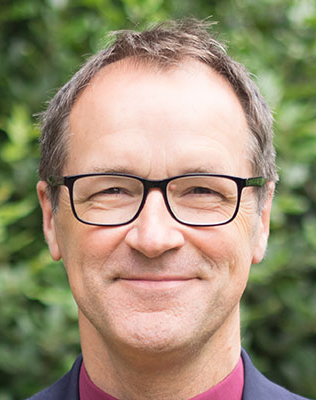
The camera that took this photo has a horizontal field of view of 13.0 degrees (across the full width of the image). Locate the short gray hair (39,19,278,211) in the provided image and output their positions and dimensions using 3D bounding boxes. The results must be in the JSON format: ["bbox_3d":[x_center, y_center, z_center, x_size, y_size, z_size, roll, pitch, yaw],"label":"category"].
[{"bbox_3d":[0.000,-0.055,1.090,0.186,0.175,0.195,0,0,0],"label":"short gray hair"}]

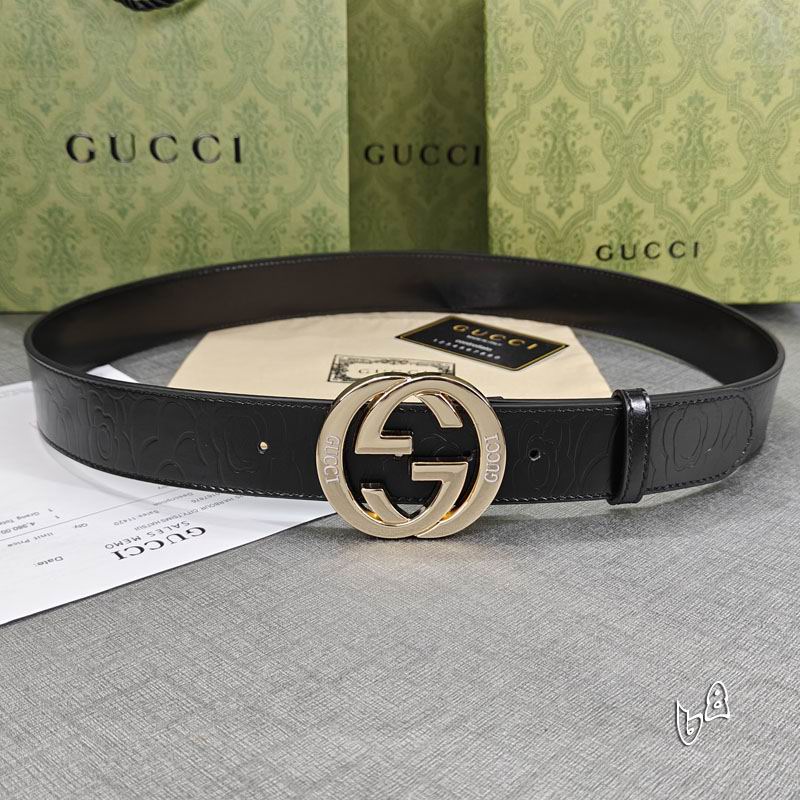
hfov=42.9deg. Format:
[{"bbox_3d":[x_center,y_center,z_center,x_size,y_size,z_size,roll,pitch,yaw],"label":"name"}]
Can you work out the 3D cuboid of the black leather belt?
[{"bbox_3d":[-0.004,-0.032,0.500,0.334,0.062,0.307,1,21,0],"label":"black leather belt"}]

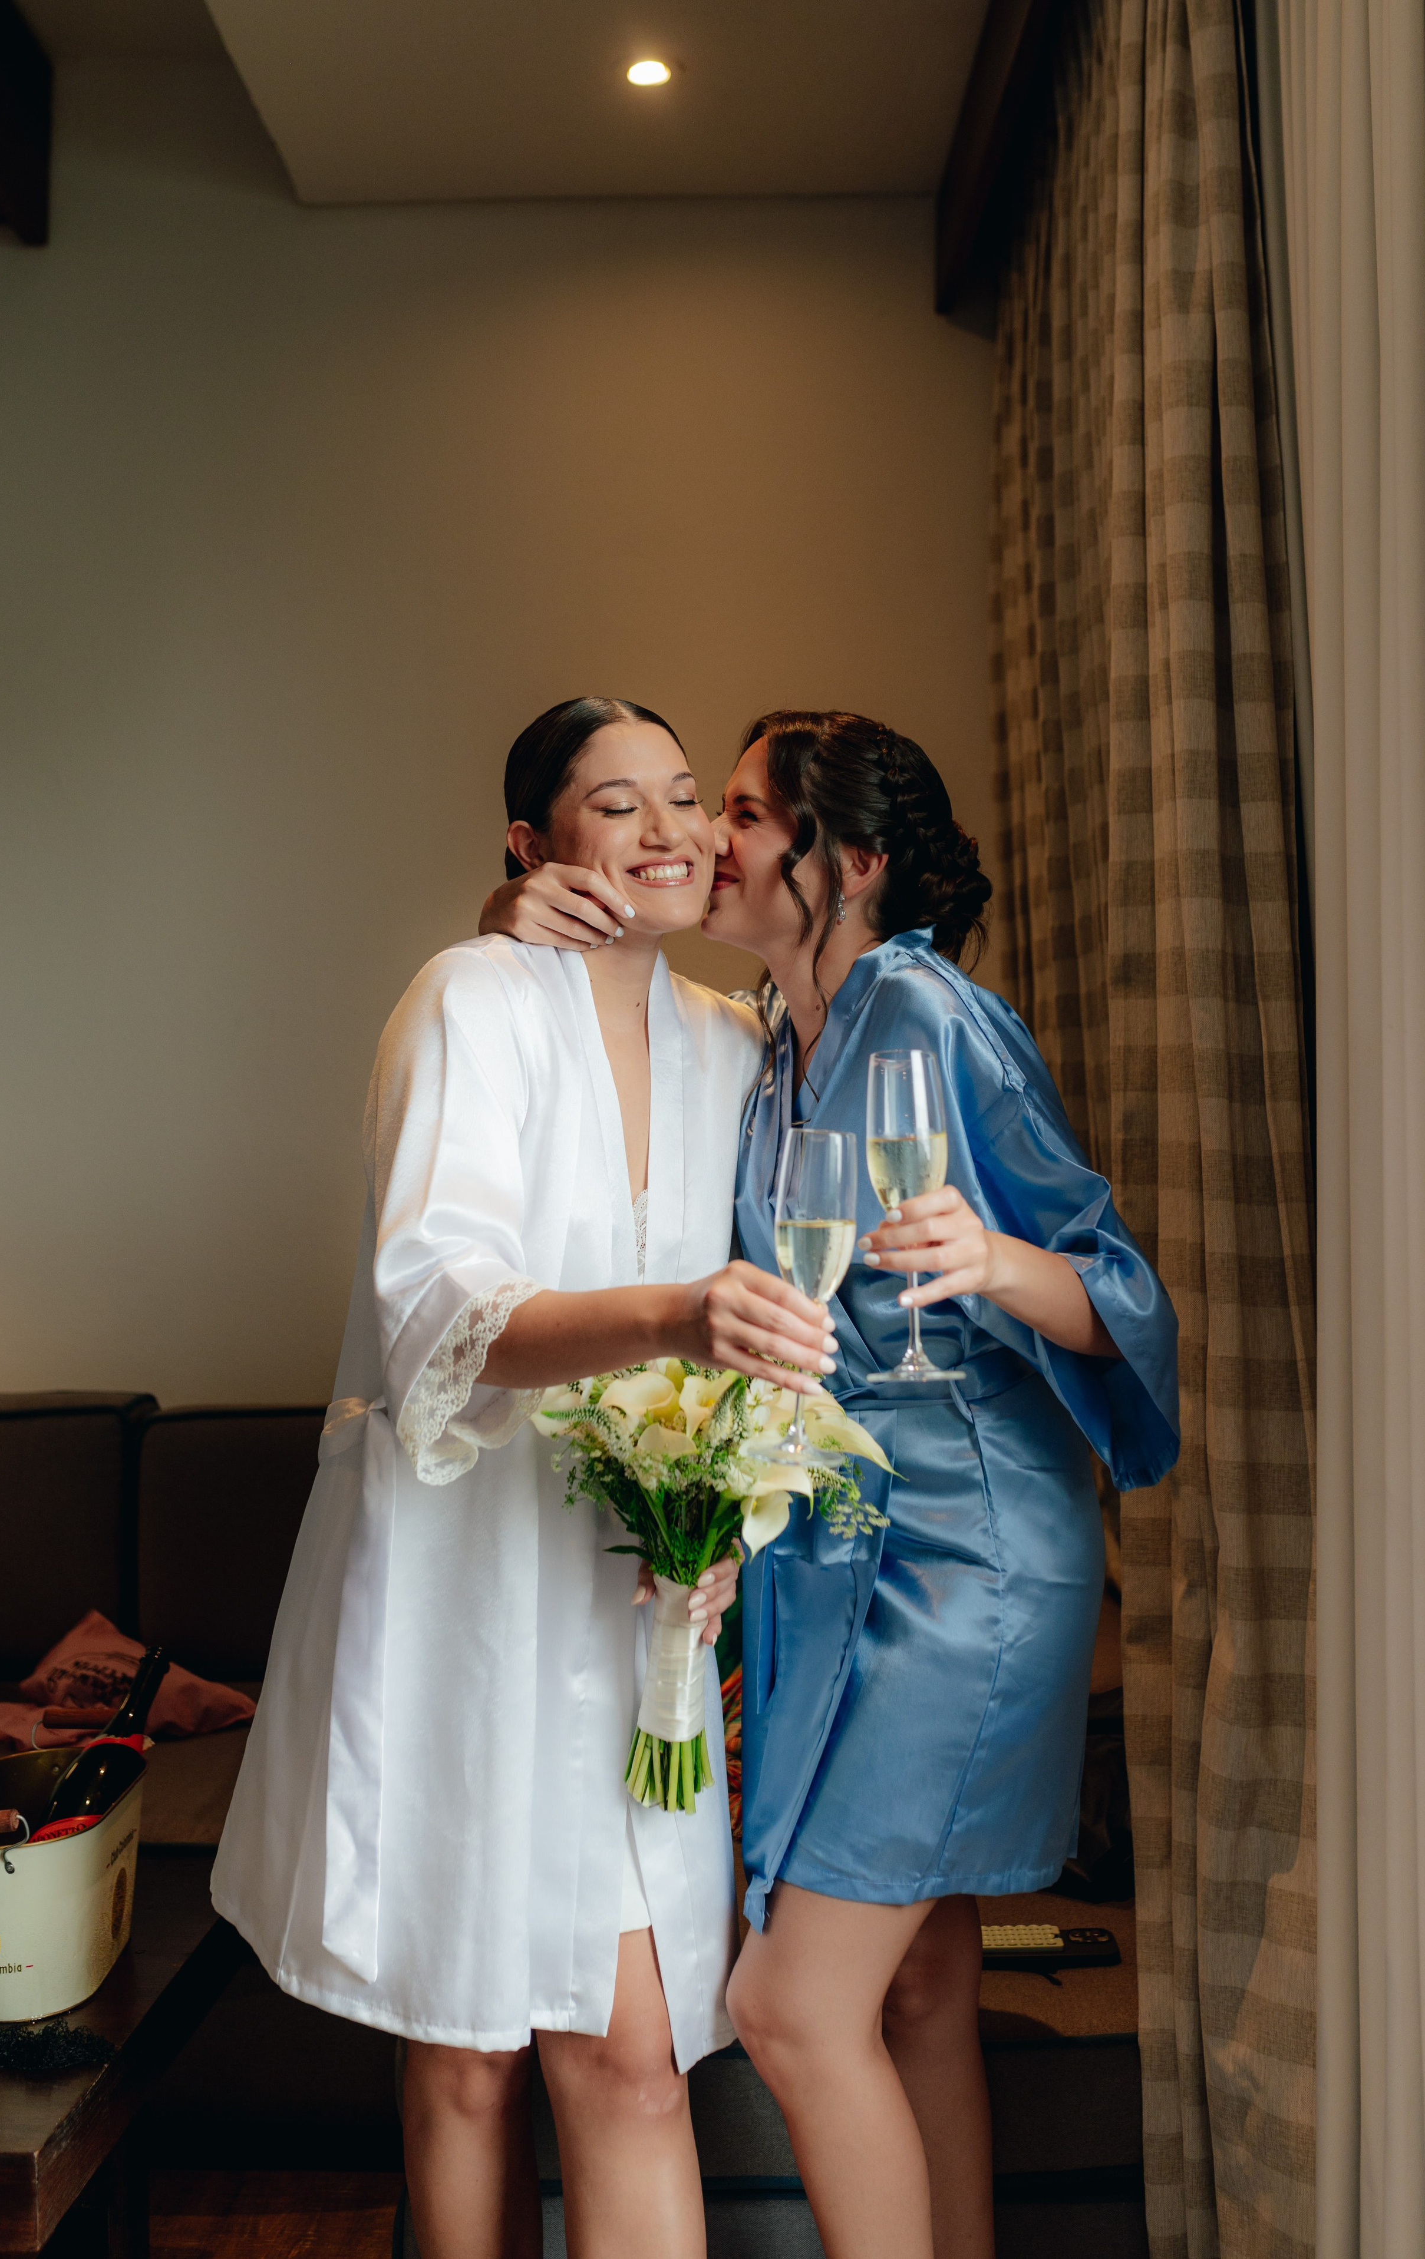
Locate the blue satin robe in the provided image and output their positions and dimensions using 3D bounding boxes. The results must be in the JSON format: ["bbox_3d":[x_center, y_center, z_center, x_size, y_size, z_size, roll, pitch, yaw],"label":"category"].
[{"bbox_3d":[0.176,0.253,1.850,0.520,0.850,0.360,2,2,41],"label":"blue satin robe"}]

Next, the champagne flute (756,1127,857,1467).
[{"bbox_3d":[0.070,0.119,1.570,0.069,0.235,0.069,4,1,0],"label":"champagne flute"}]

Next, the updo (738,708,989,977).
[{"bbox_3d":[0.132,-0.247,1.870,0.210,0.220,0.180,-1,2,-19],"label":"updo"}]

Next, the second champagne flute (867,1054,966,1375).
[{"bbox_3d":[0.142,0.063,1.590,0.069,0.233,0.069,-3,-3,0],"label":"second champagne flute"}]

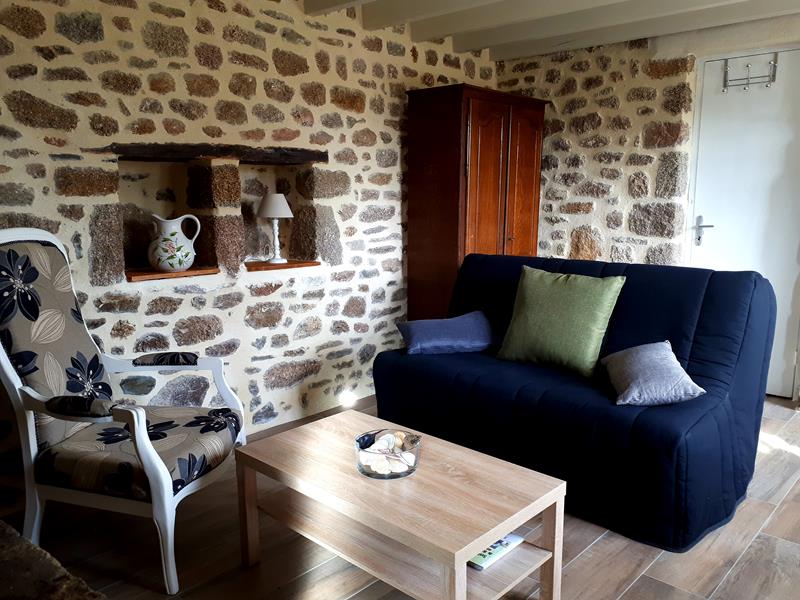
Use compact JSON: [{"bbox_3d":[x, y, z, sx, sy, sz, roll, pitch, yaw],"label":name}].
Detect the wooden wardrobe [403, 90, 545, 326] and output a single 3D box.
[{"bbox_3d":[0.520,-0.378,4.134,0.440,1.855,0.940,8,12,42],"label":"wooden wardrobe"}]

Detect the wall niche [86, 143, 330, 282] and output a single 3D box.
[{"bbox_3d":[-0.921,-0.448,3.133,0.320,0.615,1.250,8,12,42],"label":"wall niche"}]

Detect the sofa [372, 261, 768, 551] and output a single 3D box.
[{"bbox_3d":[0.740,0.297,2.870,1.470,0.920,0.940,8,12,43],"label":"sofa"}]

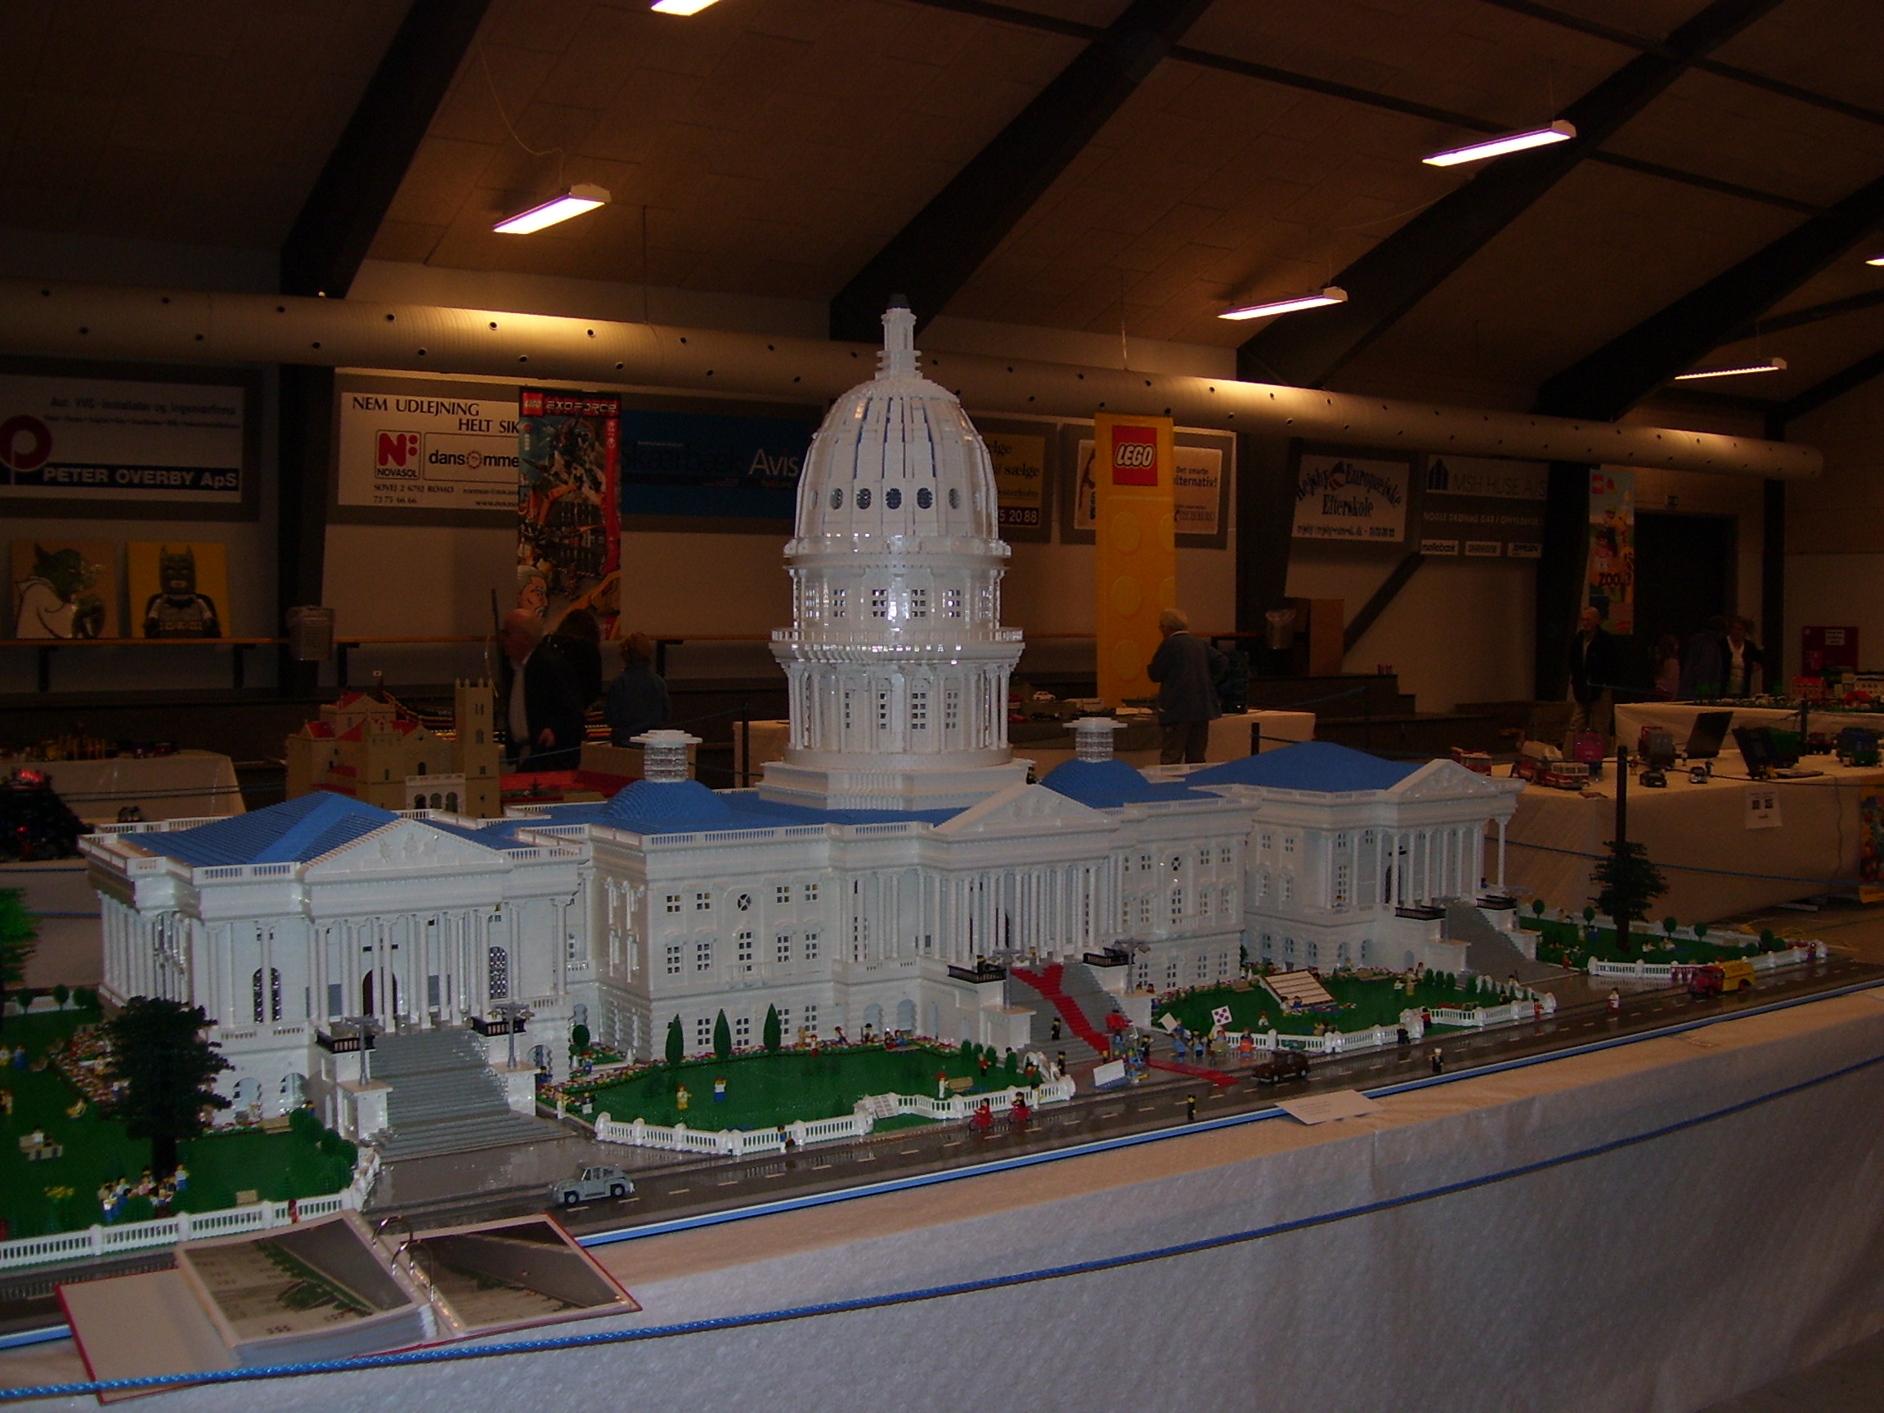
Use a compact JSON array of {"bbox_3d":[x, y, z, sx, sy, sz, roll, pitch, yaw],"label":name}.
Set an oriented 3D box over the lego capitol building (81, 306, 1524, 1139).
[{"bbox_3d":[-0.024,-0.111,4.241,3.310,1.531,1.170,-2,3,-33],"label":"lego capitol building"}]

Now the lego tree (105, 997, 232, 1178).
[{"bbox_3d":[-1.160,0.572,2.942,0.182,0.277,0.182,-2,3,-33],"label":"lego tree"}]

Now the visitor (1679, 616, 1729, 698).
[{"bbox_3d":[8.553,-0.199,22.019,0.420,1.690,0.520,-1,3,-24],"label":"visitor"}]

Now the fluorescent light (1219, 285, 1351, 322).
[{"bbox_3d":[2.624,-3.113,15.195,0.220,0.085,1.180,-2,3,-38],"label":"fluorescent light"}]

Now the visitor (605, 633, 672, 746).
[{"bbox_3d":[-2.089,0.260,13.511,0.460,1.524,0.300,-1,3,-27],"label":"visitor"}]

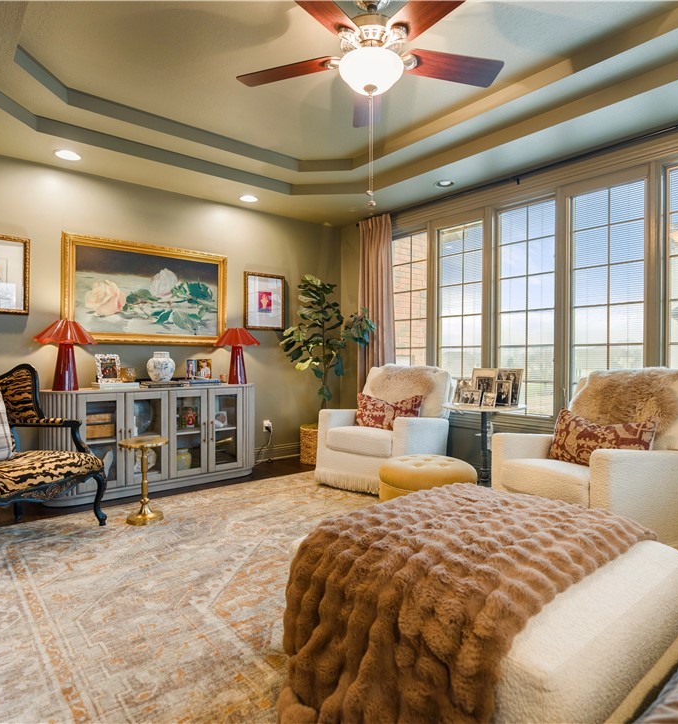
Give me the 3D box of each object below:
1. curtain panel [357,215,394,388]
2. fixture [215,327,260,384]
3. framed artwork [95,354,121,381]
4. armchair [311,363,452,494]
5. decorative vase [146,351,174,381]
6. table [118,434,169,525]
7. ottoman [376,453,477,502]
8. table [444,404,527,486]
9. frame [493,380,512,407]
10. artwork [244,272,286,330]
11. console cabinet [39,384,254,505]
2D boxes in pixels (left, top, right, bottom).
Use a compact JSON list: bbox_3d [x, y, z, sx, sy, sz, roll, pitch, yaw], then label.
[{"bbox_3d":[0.371,-0.228,4.934,0.120,2.420,0.490,-1,2,-39],"label":"curtain panel"},{"bbox_3d":[-0.909,-0.050,4.319,0.405,0.505,0.405,0,1,0],"label":"fixture"},{"bbox_3d":[-1.747,0.051,3.646,0.178,0.215,0.060,0,1,-39],"label":"framed artwork"},{"bbox_3d":[0.414,0.547,4.089,0.840,0.970,0.880,1,2,37],"label":"armchair"},{"bbox_3d":[-1.436,0.042,3.895,0.217,0.236,0.217,0,1,-39],"label":"decorative vase"},{"bbox_3d":[-1.276,0.775,3.190,0.310,0.530,0.310,0,1,0],"label":"table"},{"bbox_3d":[0.555,0.837,3.004,0.620,0.440,0.620,0,1,0],"label":"ottoman"},{"bbox_3d":[1.018,0.658,3.378,0.560,0.690,0.560,0,1,-39],"label":"table"},{"bbox_3d":[1.163,0.222,3.400,0.130,0.180,0.050,1,1,41],"label":"frame"},{"bbox_3d":[-0.731,-0.601,4.857,0.460,0.565,0.030,-1,2,-39],"label":"artwork"},{"bbox_3d":[-1.480,0.613,3.996,1.720,0.815,0.440,-1,2,-39],"label":"console cabinet"}]

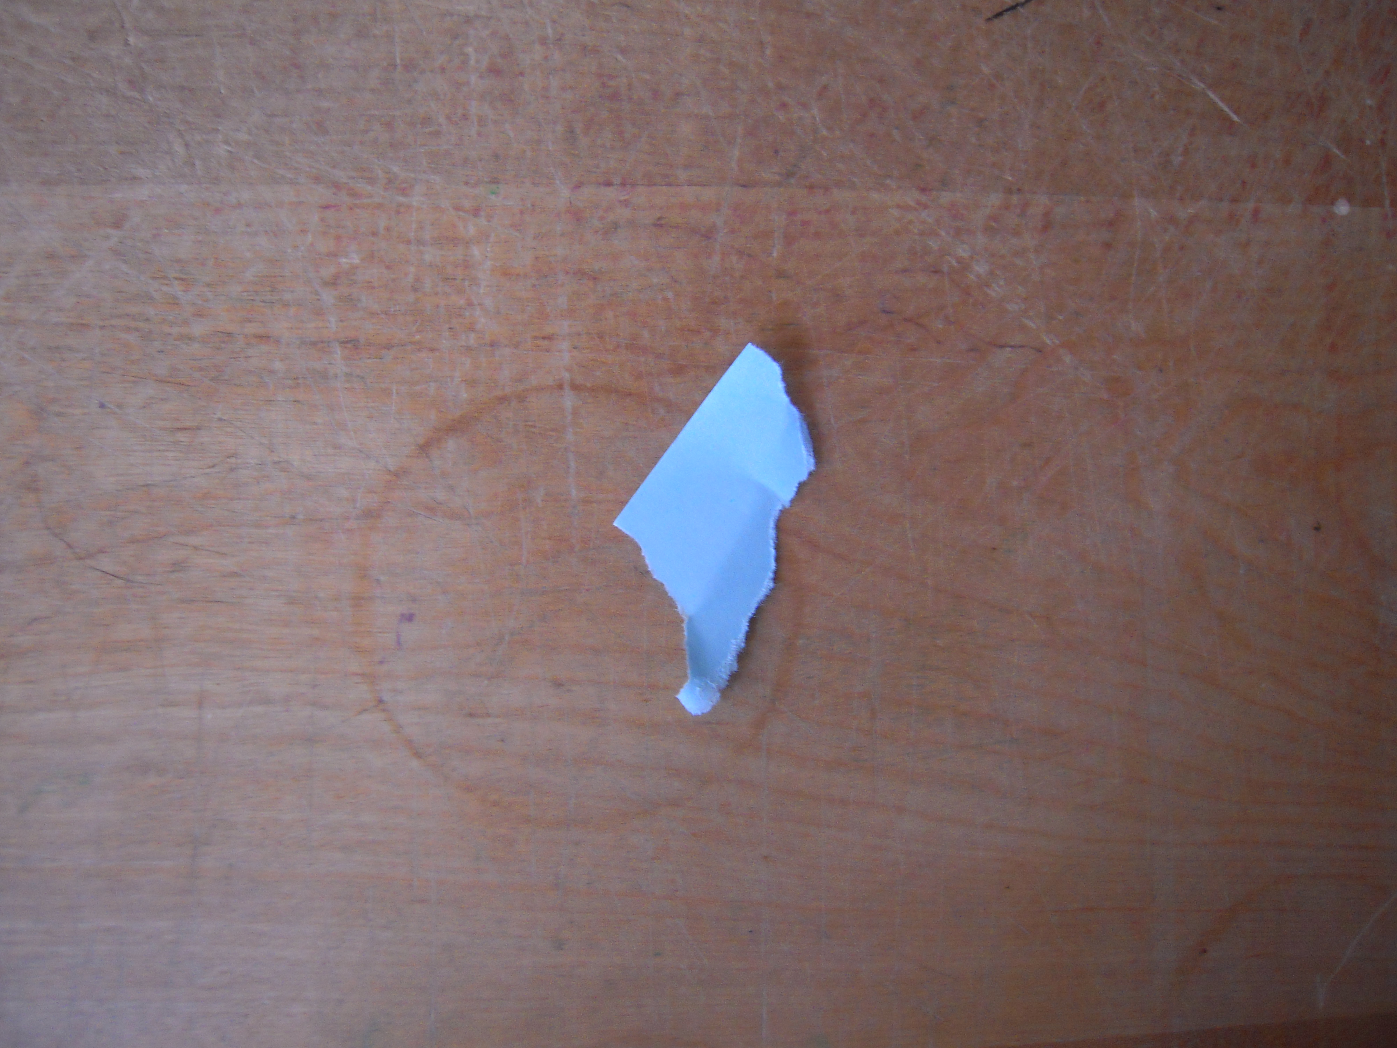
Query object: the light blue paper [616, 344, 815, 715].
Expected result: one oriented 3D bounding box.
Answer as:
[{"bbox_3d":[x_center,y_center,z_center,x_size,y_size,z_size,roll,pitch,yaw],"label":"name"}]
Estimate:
[{"bbox_3d":[0.002,0.000,0.209,0.033,0.011,0.067,26,88,1],"label":"light blue paper"}]

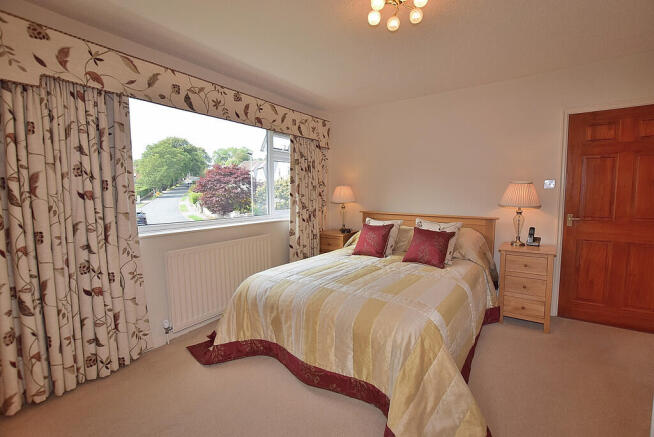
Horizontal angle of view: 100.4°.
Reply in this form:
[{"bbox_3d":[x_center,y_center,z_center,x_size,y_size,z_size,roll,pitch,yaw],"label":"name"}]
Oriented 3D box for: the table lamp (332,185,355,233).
[{"bbox_3d":[0.252,-0.133,3.945,0.335,0.655,0.335,-1,5,0],"label":"table lamp"}]

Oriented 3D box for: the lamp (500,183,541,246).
[{"bbox_3d":[1.891,-0.032,2.681,0.335,0.650,0.335,3,6,38],"label":"lamp"}]

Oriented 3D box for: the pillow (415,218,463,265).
[{"bbox_3d":[1.094,0.223,2.728,0.440,0.440,0.140,3,-20,38],"label":"pillow"}]

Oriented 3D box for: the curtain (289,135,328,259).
[{"bbox_3d":[-0.205,-0.077,3.595,0.160,1.980,0.700,3,6,38],"label":"curtain"}]

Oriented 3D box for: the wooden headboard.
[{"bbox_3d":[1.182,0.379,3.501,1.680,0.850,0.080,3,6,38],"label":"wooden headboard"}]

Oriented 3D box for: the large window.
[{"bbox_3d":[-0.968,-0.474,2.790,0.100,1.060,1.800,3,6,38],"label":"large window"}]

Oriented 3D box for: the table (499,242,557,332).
[{"bbox_3d":[1.947,0.647,2.678,0.410,0.690,0.430,3,6,38],"label":"table"}]

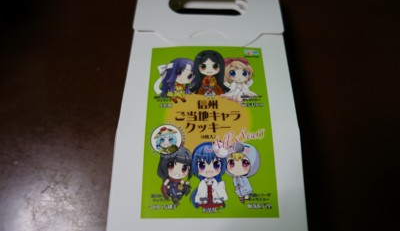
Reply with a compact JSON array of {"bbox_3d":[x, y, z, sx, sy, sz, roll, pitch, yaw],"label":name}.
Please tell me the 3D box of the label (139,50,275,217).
[{"bbox_3d":[0.006,0.006,0.241,0.094,0.002,0.141,0,65,0],"label":"label"}]

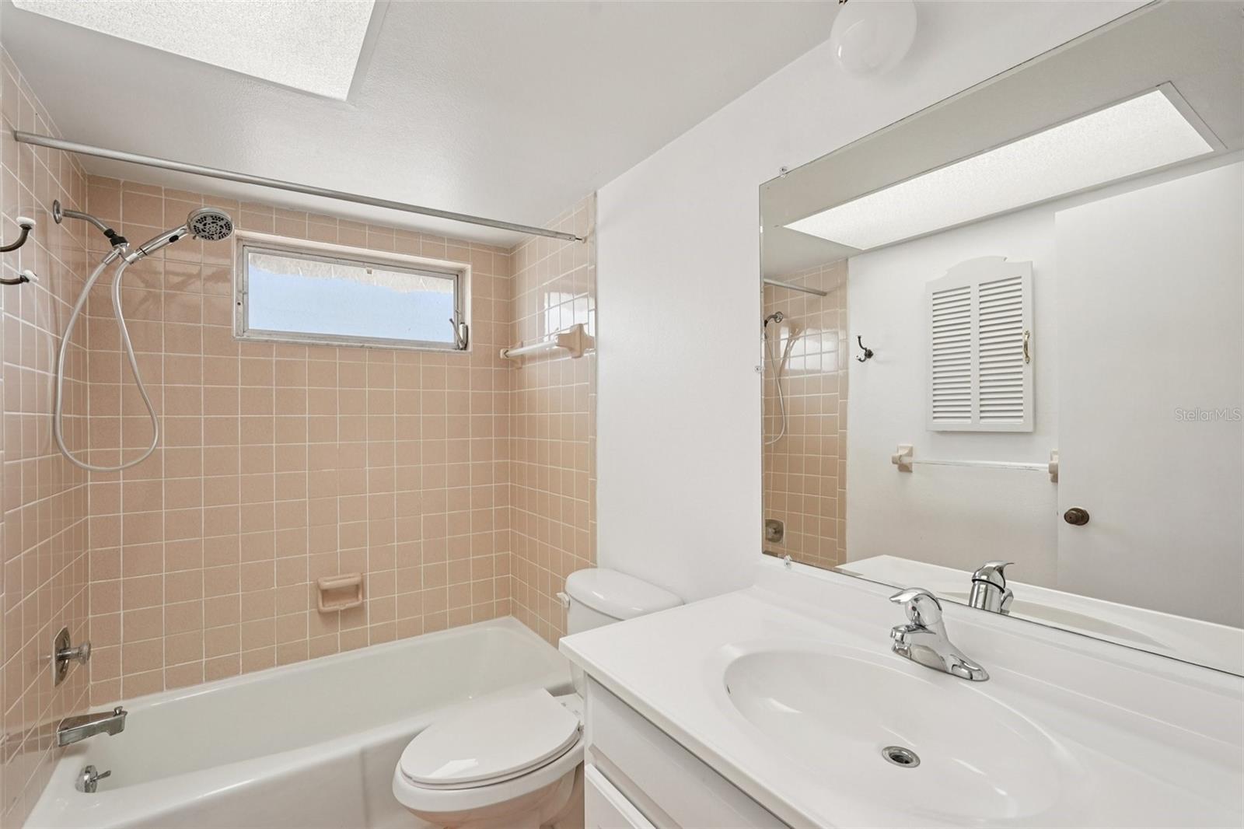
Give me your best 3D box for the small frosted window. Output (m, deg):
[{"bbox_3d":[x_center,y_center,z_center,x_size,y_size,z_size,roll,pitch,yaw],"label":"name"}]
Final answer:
[{"bbox_3d":[-1.101,-0.482,2.351,0.878,0.373,0.070,0,0,-34],"label":"small frosted window"}]

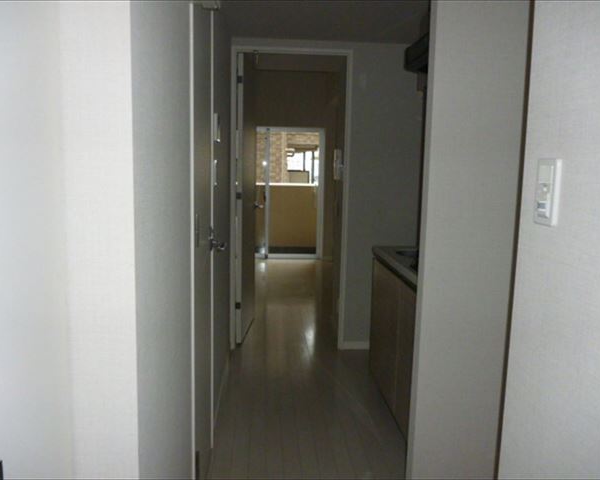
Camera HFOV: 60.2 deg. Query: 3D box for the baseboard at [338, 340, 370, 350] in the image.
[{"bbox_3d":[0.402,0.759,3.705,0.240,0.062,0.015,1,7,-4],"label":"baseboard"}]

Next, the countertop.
[{"bbox_3d":[0.763,0.147,2.589,0.560,0.045,1.200,1,7,-4],"label":"countertop"}]

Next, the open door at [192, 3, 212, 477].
[{"bbox_3d":[-0.376,-0.006,1.939,0.040,2.000,0.620,1,7,-4],"label":"open door"}]

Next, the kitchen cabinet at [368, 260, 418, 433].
[{"bbox_3d":[0.759,0.547,2.641,0.550,0.770,1.200,1,7,-4],"label":"kitchen cabinet"}]

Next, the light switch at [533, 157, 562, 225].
[{"bbox_3d":[0.457,-0.089,0.964,0.012,0.120,0.070,1,7,-4],"label":"light switch"}]

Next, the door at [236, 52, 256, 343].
[{"bbox_3d":[-0.406,-0.300,4.017,0.037,2.030,0.700,2,7,3],"label":"door"}]

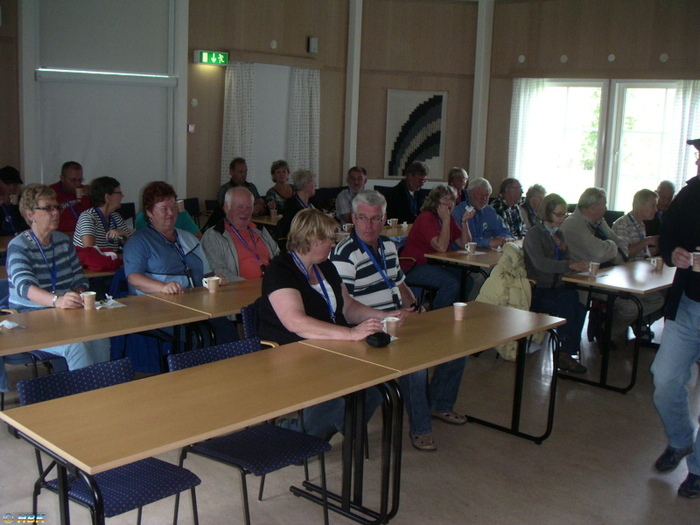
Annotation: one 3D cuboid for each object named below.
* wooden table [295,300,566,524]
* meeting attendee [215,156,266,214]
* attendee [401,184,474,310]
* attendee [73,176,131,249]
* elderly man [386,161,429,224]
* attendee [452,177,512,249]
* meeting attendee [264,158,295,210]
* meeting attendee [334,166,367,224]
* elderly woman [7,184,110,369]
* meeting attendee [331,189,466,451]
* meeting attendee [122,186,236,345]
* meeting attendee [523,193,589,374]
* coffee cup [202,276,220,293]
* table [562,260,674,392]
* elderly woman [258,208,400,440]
[{"bbox_3d":[0.460,0.689,3.904,0.598,0.706,1.382,11,13,43],"label":"wooden table"},{"bbox_3d":[-1.090,-0.410,8.018,0.580,1.340,0.750,-5,12,-37],"label":"meeting attendee"},{"bbox_3d":[0.739,-0.026,6.631,0.833,1.245,0.529,9,12,38],"label":"attendee"},{"bbox_3d":[-1.721,0.009,5.629,0.750,1.251,0.550,9,12,37],"label":"attendee"},{"bbox_3d":[0.634,-0.329,7.794,0.780,1.372,0.560,10,13,41],"label":"elderly man"},{"bbox_3d":[1.159,-0.074,6.615,0.800,1.291,0.600,11,13,42],"label":"attendee"},{"bbox_3d":[-0.735,-0.445,8.359,0.500,1.321,0.720,-4,11,-32],"label":"meeting attendee"},{"bbox_3d":[0.160,-0.318,8.080,0.764,1.313,0.539,11,13,43],"label":"meeting attendee"},{"bbox_3d":[-1.532,0.243,4.108,0.750,1.298,0.580,10,12,40],"label":"elderly woman"},{"bbox_3d":[0.235,0.274,4.195,0.760,1.331,0.630,11,13,43],"label":"meeting attendee"},{"bbox_3d":[-1.076,0.197,4.758,0.804,1.303,0.588,11,13,43],"label":"meeting attendee"},{"bbox_3d":[1.551,0.139,5.664,0.706,1.284,0.490,9,12,38],"label":"meeting attendee"},{"bbox_3d":[-0.783,0.126,4.379,0.105,0.080,0.075,2,9,0],"label":"coffee cup"},{"bbox_3d":[2.192,0.435,5.770,0.608,0.706,1.372,11,13,43],"label":"table"},{"bbox_3d":[-0.112,0.397,3.787,0.843,1.284,0.568,7,11,31],"label":"elderly woman"}]

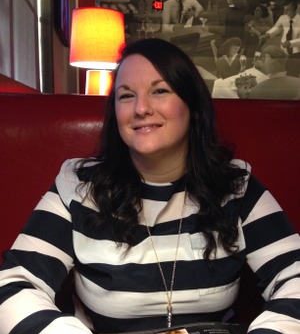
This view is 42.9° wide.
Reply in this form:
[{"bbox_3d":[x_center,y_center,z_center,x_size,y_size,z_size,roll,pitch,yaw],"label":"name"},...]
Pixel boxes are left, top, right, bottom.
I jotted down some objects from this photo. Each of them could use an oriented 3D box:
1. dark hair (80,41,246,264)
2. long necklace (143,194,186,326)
[{"bbox_3d":[0.027,-0.042,0.830,0.340,0.460,0.250,-4,-1,12],"label":"dark hair"},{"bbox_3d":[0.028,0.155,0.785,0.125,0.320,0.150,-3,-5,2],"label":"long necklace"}]

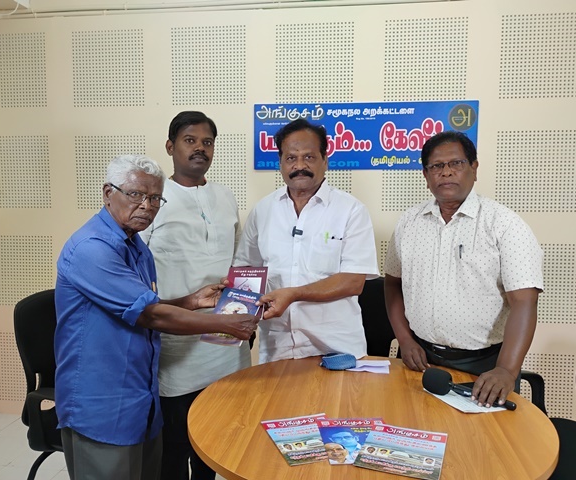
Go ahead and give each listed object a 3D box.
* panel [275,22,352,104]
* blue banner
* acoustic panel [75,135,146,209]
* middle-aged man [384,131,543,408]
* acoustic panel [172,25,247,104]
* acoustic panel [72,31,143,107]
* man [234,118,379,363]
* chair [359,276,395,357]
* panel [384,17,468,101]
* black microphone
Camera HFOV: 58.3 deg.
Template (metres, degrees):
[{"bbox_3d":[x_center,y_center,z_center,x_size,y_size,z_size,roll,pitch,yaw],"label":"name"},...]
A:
[{"bbox_3d":[0.144,-0.979,2.846,0.432,0.432,0.020,1,4,7],"label":"panel"},{"bbox_3d":[0.414,-0.569,2.836,1.217,0.368,0.020,1,4,7],"label":"blue banner"},{"bbox_3d":[-1.044,-0.399,3.041,0.435,0.435,0.025,1,4,7],"label":"acoustic panel"},{"bbox_3d":[0.611,0.411,1.832,0.520,1.590,0.460,3,5,30],"label":"middle-aged man"},{"bbox_3d":[-0.451,-0.987,2.922,0.432,0.432,0.020,1,4,7],"label":"acoustic panel"},{"bbox_3d":[-1.046,-0.996,2.998,0.432,0.432,0.020,1,4,7],"label":"acoustic panel"},{"bbox_3d":[0.090,0.357,2.047,0.550,1.660,0.450,2,4,16],"label":"man"},{"bbox_3d":[0.411,0.683,2.475,0.580,0.950,0.580,1,4,7],"label":"chair"},{"bbox_3d":[0.740,-0.970,2.770,0.432,0.432,0.020,1,4,7],"label":"panel"},{"bbox_3d":[0.532,0.441,1.529,0.265,0.080,0.080,3,5,32],"label":"black microphone"}]

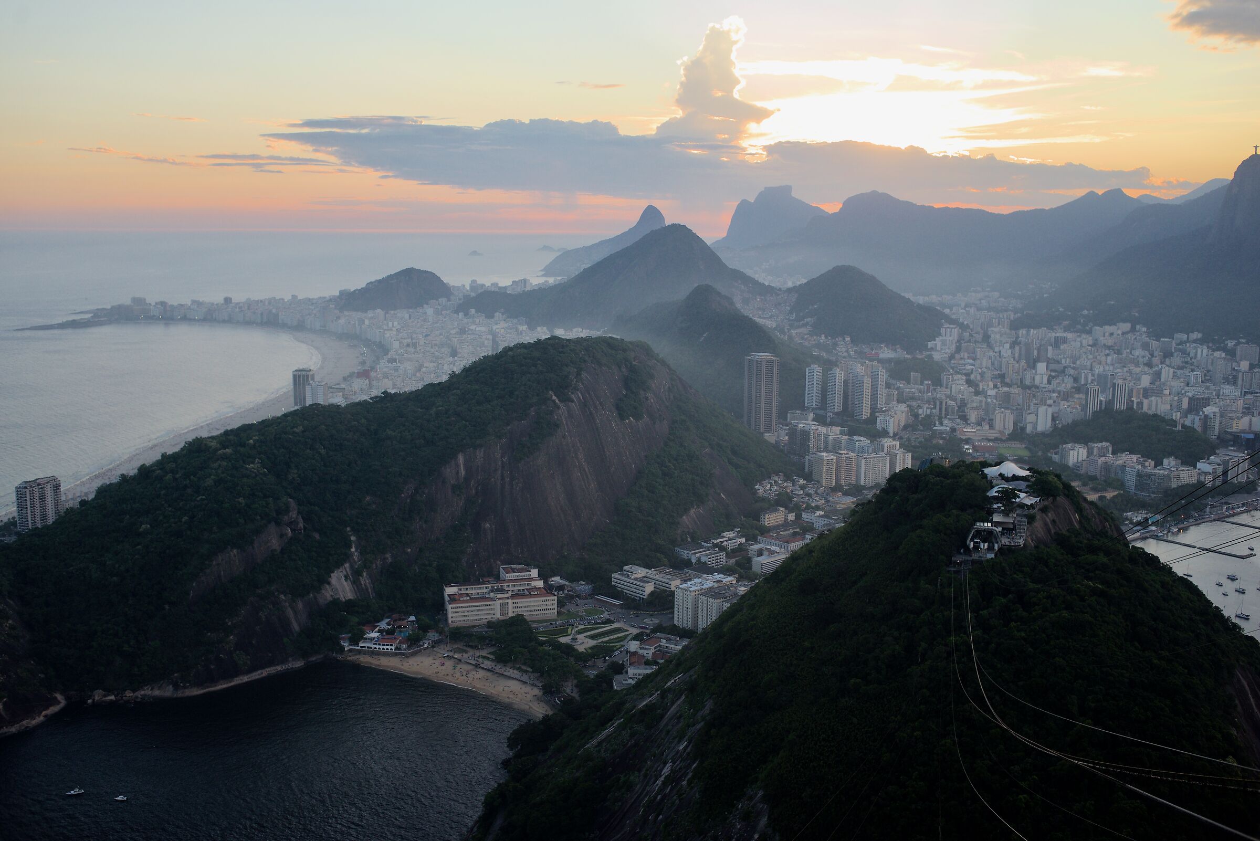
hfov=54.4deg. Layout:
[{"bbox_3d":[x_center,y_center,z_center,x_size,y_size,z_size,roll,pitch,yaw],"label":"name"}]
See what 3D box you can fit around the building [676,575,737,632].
[{"bbox_3d":[76.100,180.400,1221.900,62.000,38.000,21.000,-8,12,-41],"label":"building"}]

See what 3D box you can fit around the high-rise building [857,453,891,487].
[{"bbox_3d":[365.930,74.570,1843.060,47.000,48.000,16.000,-3,10,-19],"label":"high-rise building"}]

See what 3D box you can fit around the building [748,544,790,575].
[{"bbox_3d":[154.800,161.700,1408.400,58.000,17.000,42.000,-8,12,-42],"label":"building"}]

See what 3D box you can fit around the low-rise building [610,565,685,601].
[{"bbox_3d":[14.300,174.500,1307.400,42.000,19.000,74.000,-8,13,-43],"label":"low-rise building"}]

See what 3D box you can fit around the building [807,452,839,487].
[{"bbox_3d":[289.500,74.400,1851.300,26.000,49.000,36.000,-6,11,-35],"label":"building"}]

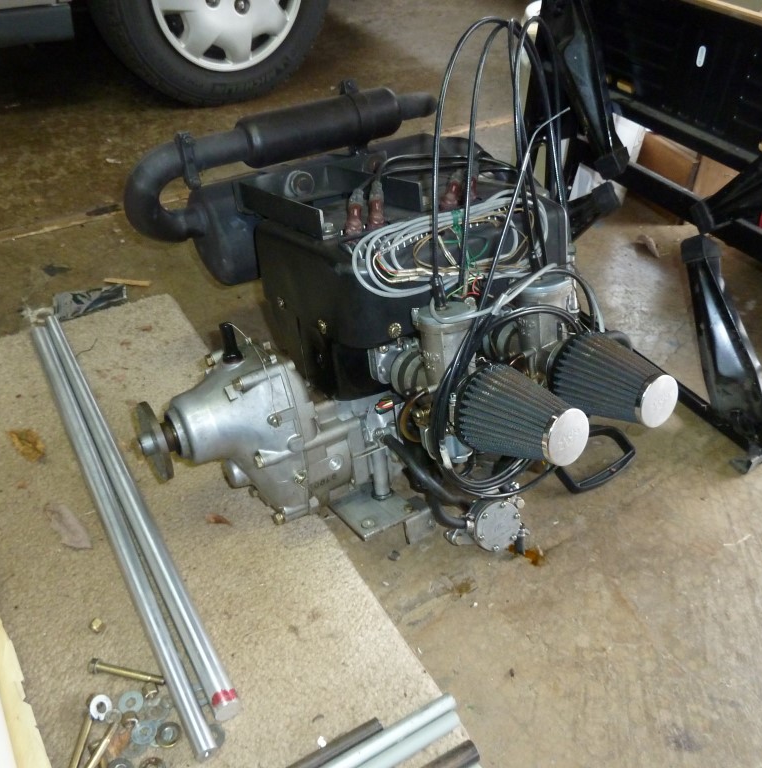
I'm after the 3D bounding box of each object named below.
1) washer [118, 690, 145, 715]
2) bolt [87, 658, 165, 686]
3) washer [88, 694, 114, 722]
[{"bbox_3d":[-0.241,0.309,0.716,0.023,0.002,0.023,0,42,0],"label":"washer"},{"bbox_3d":[-0.251,0.288,0.733,0.077,0.015,0.015,8,43,7],"label":"bolt"},{"bbox_3d":[-0.267,0.309,0.705,0.022,0.003,0.022,9,49,-11],"label":"washer"}]

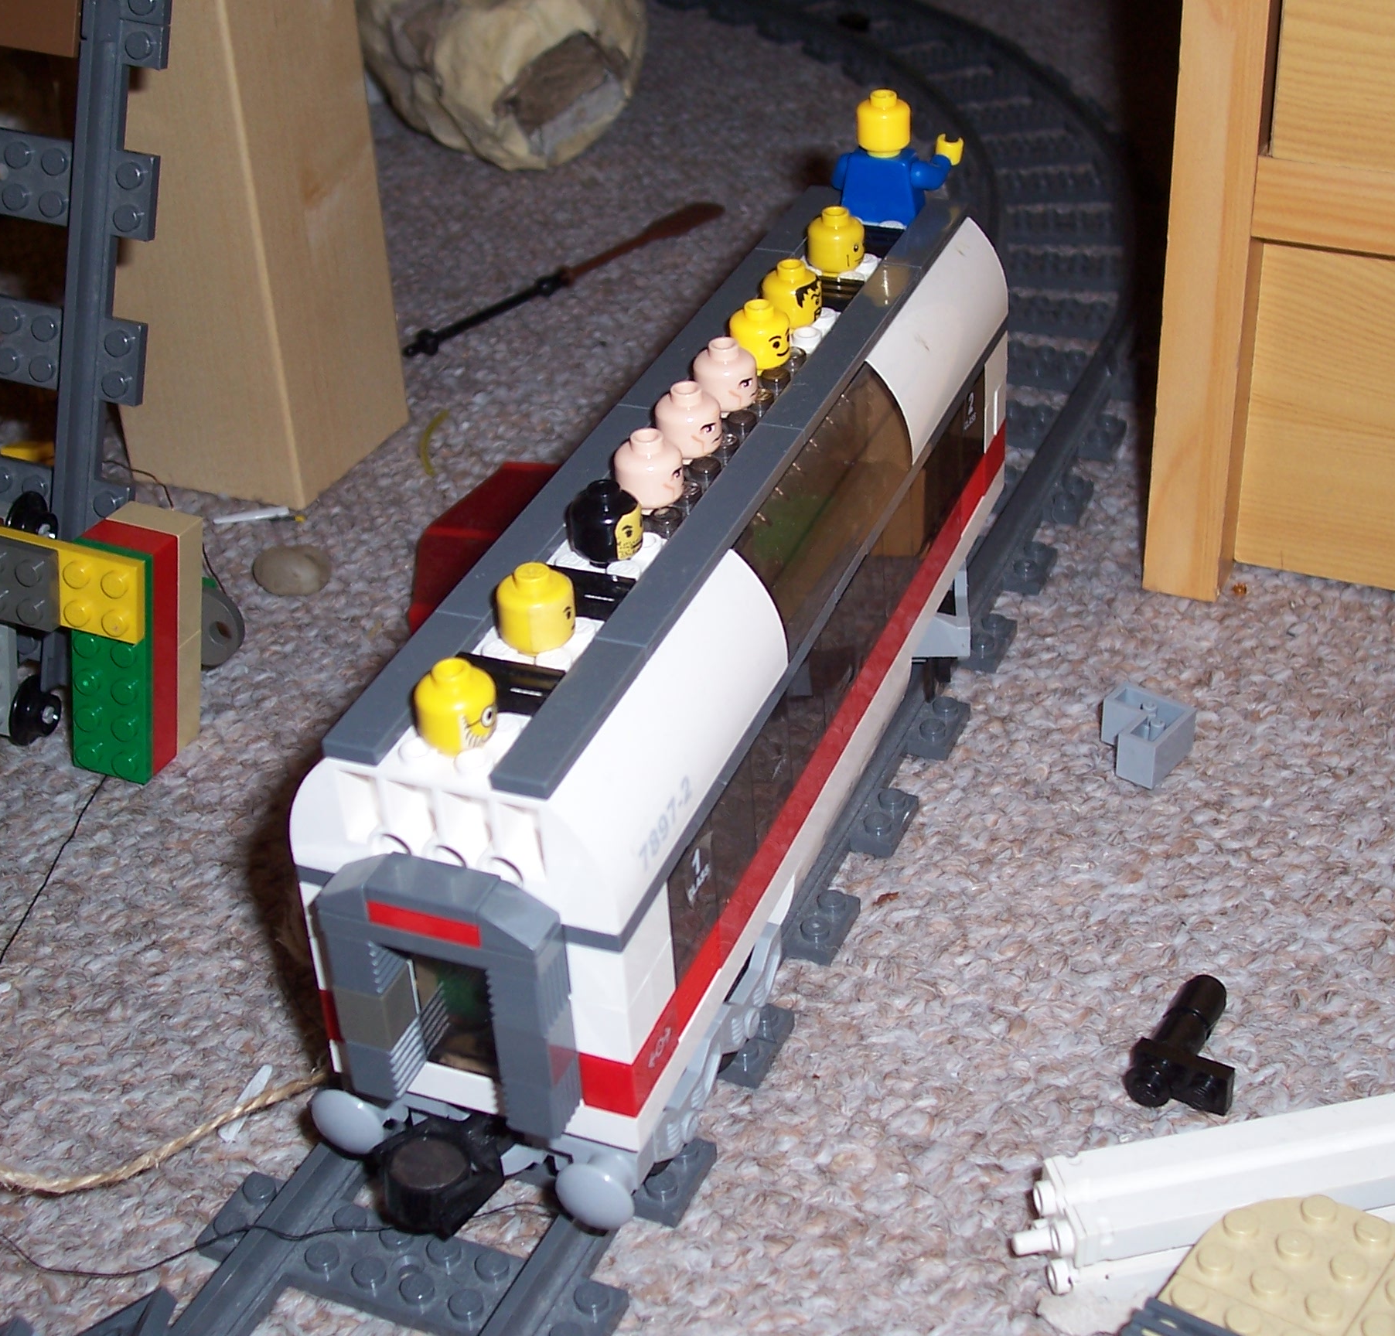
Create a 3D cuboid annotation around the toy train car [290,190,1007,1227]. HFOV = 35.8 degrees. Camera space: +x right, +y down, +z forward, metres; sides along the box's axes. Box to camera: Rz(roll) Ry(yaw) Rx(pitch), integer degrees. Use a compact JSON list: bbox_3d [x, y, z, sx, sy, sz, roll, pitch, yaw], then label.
[{"bbox_3d":[0.004,-0.006,0.366,0.050,0.083,0.228,10,36,19],"label":"toy train car"}]

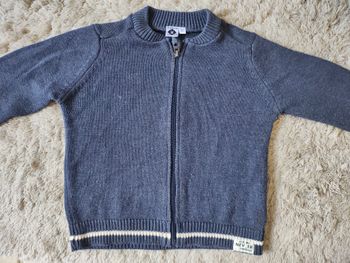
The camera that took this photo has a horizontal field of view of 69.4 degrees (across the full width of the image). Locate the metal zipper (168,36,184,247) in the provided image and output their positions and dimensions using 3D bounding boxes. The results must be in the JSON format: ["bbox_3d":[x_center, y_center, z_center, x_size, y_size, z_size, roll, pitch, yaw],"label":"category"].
[{"bbox_3d":[0.002,0.006,0.379,0.018,0.010,0.315,1,81,0],"label":"metal zipper"}]

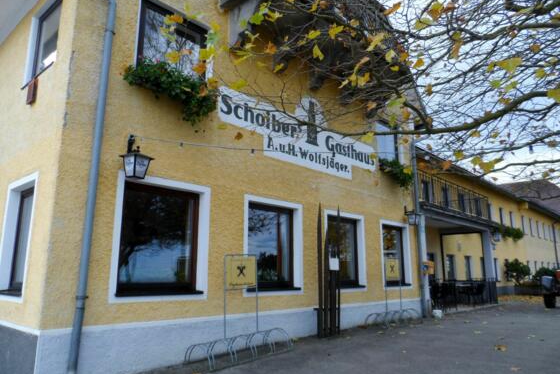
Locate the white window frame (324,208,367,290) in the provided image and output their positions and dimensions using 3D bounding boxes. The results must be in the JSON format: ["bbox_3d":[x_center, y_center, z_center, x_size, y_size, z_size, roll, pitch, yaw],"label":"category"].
[{"bbox_3d":[1.521,1.512,9.072,0.160,1.807,1.574,-12,-18,43],"label":"white window frame"}]

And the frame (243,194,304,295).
[{"bbox_3d":[-0.120,1.142,7.450,0.160,1.807,1.574,-12,-18,43],"label":"frame"}]

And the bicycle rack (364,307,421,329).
[{"bbox_3d":[2.862,3.232,9.615,0.594,0.329,1.770,-12,-18,43],"label":"bicycle rack"}]

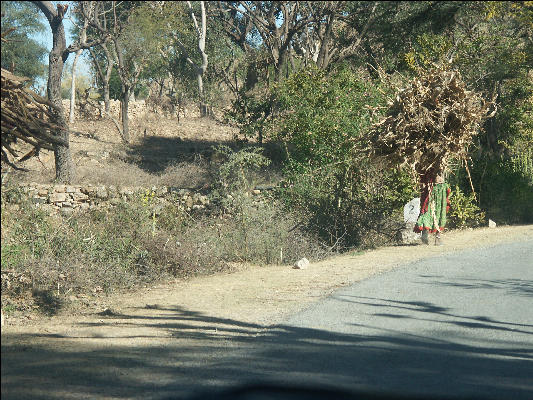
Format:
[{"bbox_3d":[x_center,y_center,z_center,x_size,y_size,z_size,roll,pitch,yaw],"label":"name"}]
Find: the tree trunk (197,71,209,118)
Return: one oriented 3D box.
[{"bbox_3d":[-2.106,-3.505,74.000,0.360,1.514,0.330,0,1,0],"label":"tree trunk"}]

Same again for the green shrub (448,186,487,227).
[{"bbox_3d":[3.558,0.116,40.000,0.720,0.783,0.700,0,1,0],"label":"green shrub"}]

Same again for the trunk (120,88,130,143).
[{"bbox_3d":[-3.574,-2.142,57.000,0.240,1.369,0.220,0,1,0],"label":"trunk"}]

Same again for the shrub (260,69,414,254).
[{"bbox_3d":[1.185,-0.680,36.000,2.400,2.914,2.300,0,1,0],"label":"shrub"}]

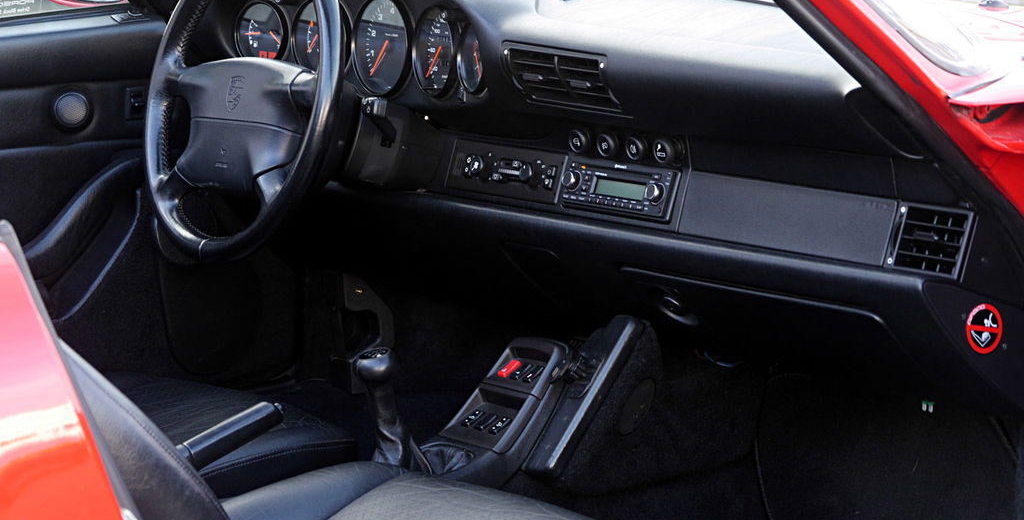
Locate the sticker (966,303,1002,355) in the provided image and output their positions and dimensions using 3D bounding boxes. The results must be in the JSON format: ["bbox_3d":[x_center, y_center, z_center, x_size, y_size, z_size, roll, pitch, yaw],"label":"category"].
[{"bbox_3d":[0.432,0.063,2.920,0.003,0.047,0.047,0,6,-36],"label":"sticker"}]

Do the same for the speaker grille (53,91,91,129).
[{"bbox_3d":[-0.527,-0.180,3.823,0.046,0.046,0.012,-6,10,-30],"label":"speaker grille"}]

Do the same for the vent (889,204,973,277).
[{"bbox_3d":[0.401,-0.017,3.021,0.030,0.068,0.102,14,-2,-36],"label":"vent"}]

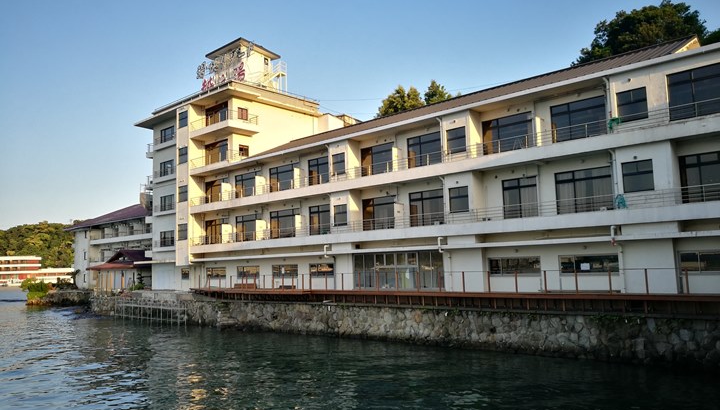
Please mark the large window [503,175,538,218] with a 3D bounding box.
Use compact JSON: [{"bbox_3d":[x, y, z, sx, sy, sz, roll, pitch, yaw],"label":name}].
[{"bbox_3d":[7.589,-0.231,26.575,1.740,2.066,0.120,-7,-8,42],"label":"large window"}]

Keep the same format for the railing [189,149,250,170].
[{"bbox_3d":[-10.611,-3.280,43.324,5.173,0.845,2.400,-7,-8,42],"label":"railing"}]

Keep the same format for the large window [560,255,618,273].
[{"bbox_3d":[9.799,2.592,24.118,2.528,0.850,0.120,-7,-8,42],"label":"large window"}]

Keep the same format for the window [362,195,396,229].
[{"bbox_3d":[1.125,0.618,32.445,2.527,2.021,0.120,-7,-8,42],"label":"window"}]

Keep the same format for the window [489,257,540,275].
[{"bbox_3d":[7.252,2.918,26.431,2.658,0.875,0.120,-7,-8,42],"label":"window"}]

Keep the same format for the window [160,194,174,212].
[{"bbox_3d":[-16.663,-0.104,48.649,2.260,1.297,0.120,-7,-8,42],"label":"window"}]

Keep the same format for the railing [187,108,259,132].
[{"bbox_3d":[-10.601,-6.231,43.751,5.173,0.761,2.700,-7,-8,42],"label":"railing"}]

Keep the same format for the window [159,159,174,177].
[{"bbox_3d":[-16.834,-3.134,49.044,2.284,1.262,0.120,-7,-8,42],"label":"window"}]

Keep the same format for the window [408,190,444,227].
[{"bbox_3d":[3.658,0.296,30.144,2.408,2.016,0.120,-7,-8,42],"label":"window"}]

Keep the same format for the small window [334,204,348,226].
[{"bbox_3d":[-1.134,0.637,33.387,1.043,1.215,0.120,-7,-8,42],"label":"small window"}]

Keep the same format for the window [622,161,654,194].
[{"bbox_3d":[11.062,-1.122,22.324,1.120,1.196,0.120,-7,-8,42],"label":"window"}]

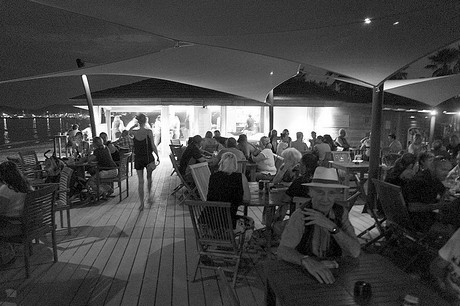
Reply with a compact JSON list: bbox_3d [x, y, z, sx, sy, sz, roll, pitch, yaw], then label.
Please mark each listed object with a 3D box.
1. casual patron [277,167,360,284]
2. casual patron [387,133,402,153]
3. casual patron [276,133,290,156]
[{"bbox_3d":[0.580,0.744,2.059,0.570,1.310,0.780,1,7,9],"label":"casual patron"},{"bbox_3d":[4.220,0.089,8.013,0.680,1.250,0.460,1,7,5],"label":"casual patron"},{"bbox_3d":[1.300,0.091,7.564,0.700,1.270,0.480,7,10,45],"label":"casual patron"}]

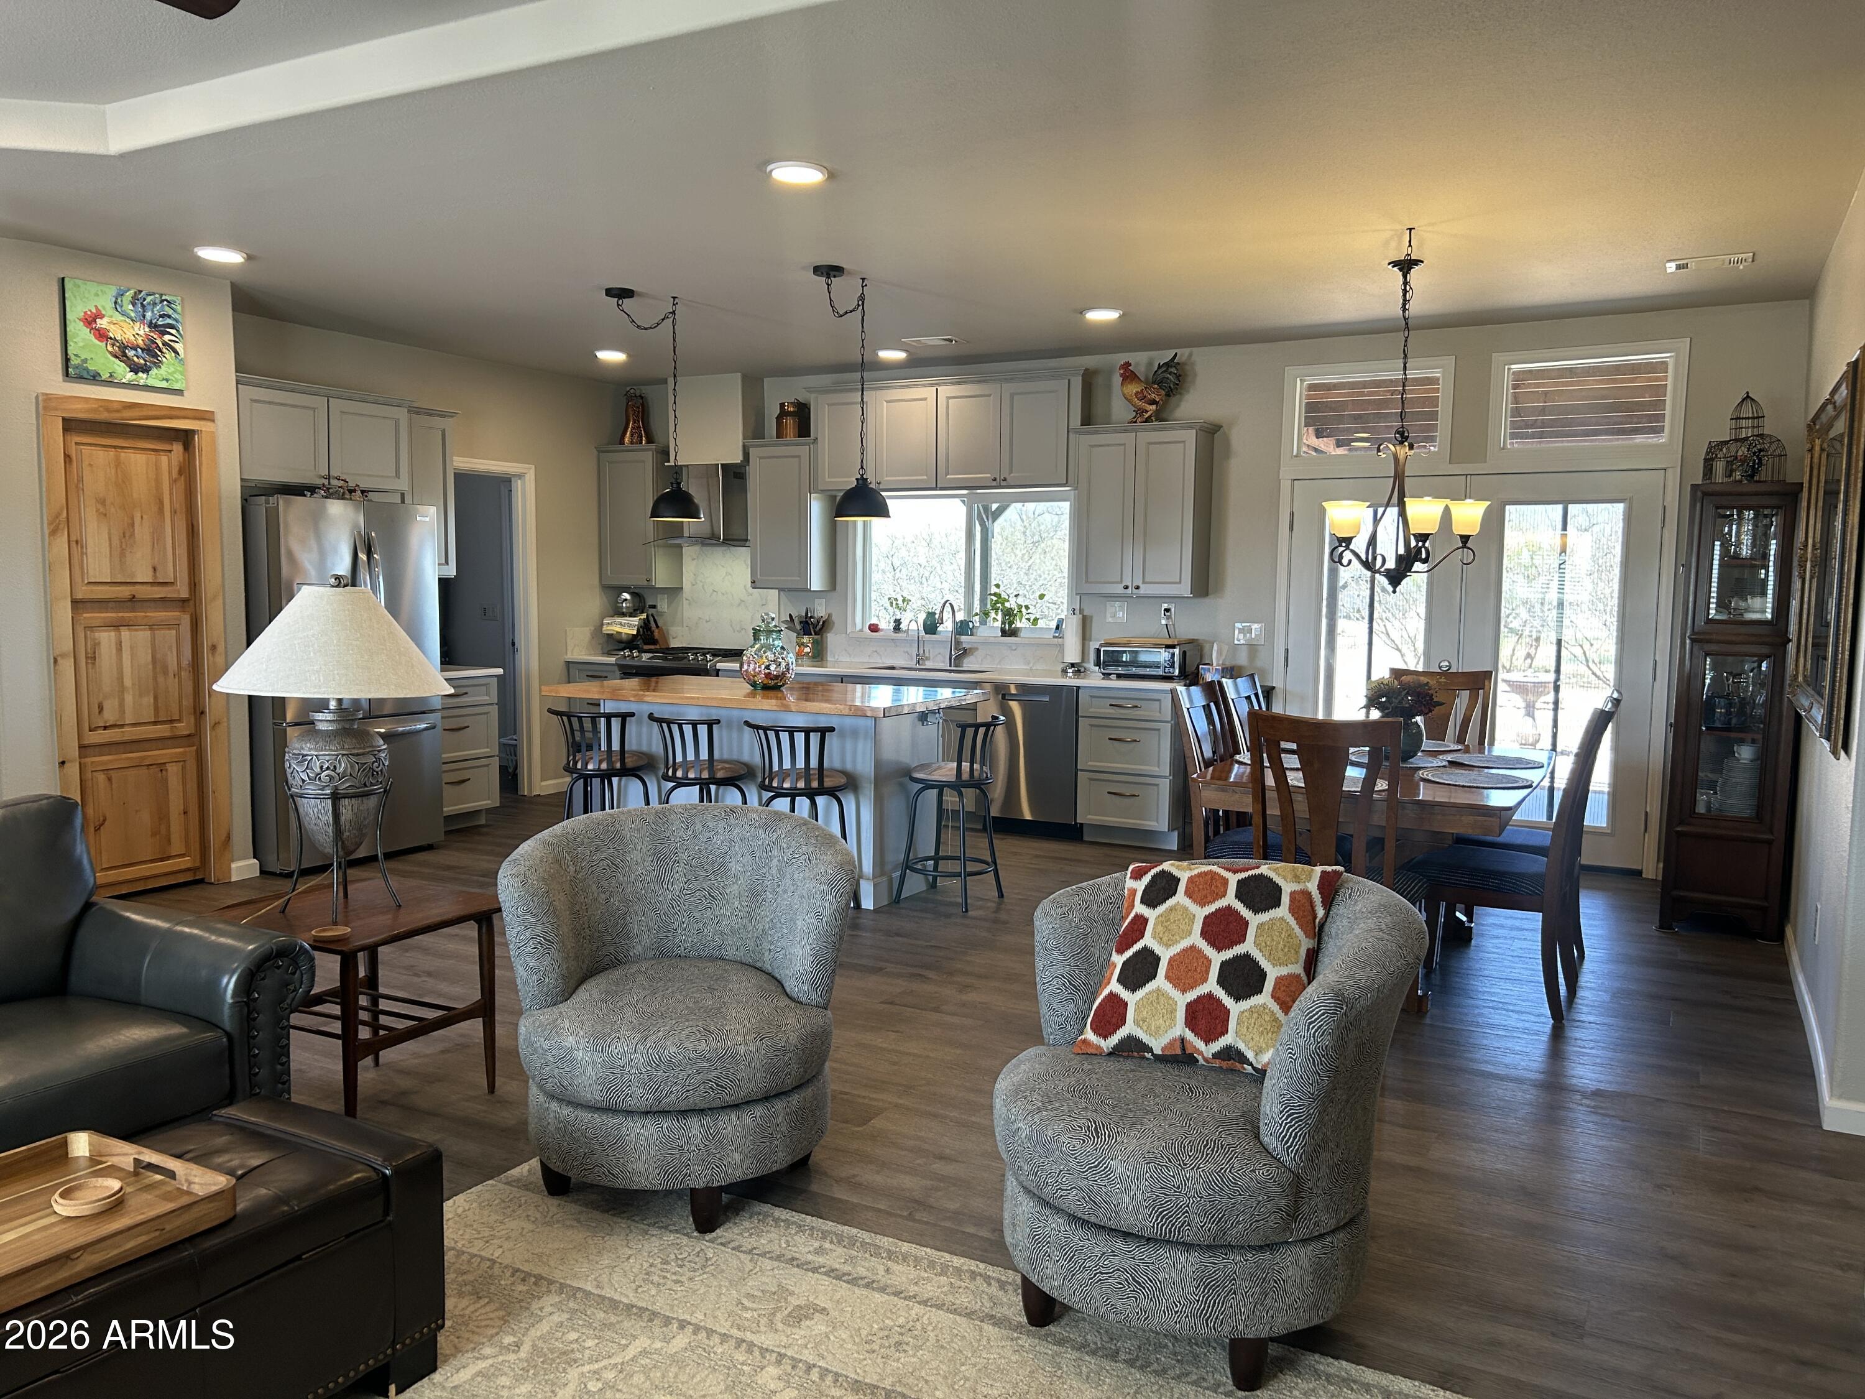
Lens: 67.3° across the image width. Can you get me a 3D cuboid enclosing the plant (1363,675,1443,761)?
[{"bbox_3d":[1.855,0.078,5.499,0.290,0.335,0.280,3,6,29],"label":"plant"}]

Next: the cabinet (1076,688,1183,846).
[{"bbox_3d":[1.194,0.352,7.911,0.545,0.880,0.620,3,6,28],"label":"cabinet"}]

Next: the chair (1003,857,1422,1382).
[{"bbox_3d":[0.544,0.817,2.899,0.820,0.855,0.820,-4,7,-36],"label":"chair"}]

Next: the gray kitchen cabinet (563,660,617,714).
[{"bbox_3d":[-2.129,0.147,9.713,0.440,0.900,0.620,3,6,29],"label":"gray kitchen cabinet"}]

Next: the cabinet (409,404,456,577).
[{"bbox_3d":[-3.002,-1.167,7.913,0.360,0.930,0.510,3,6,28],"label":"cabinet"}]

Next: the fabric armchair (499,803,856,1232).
[{"bbox_3d":[-0.598,0.745,3.422,0.810,0.860,0.790,0,5,-6],"label":"fabric armchair"}]

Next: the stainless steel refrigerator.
[{"bbox_3d":[-3.123,-0.089,7.166,0.810,1.795,0.920,3,6,28],"label":"stainless steel refrigerator"}]

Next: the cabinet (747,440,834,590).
[{"bbox_3d":[-0.896,-1.183,9.082,0.475,0.940,0.345,3,6,29],"label":"cabinet"}]

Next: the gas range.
[{"bbox_3d":[-1.577,0.182,9.374,0.760,0.940,0.690,3,6,29],"label":"gas range"}]

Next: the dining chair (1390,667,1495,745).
[{"bbox_3d":[2.131,0.420,6.047,0.480,1.080,0.590,3,6,29],"label":"dining chair"}]

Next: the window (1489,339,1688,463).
[{"bbox_3d":[3.264,-1.462,6.991,0.883,0.580,0.090,3,6,29],"label":"window"}]

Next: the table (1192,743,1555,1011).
[{"bbox_3d":[1.760,0.636,5.415,1.055,0.770,1.690,3,6,28],"label":"table"}]

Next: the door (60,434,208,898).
[{"bbox_3d":[-3.582,-0.149,6.264,0.060,2.050,0.610,3,6,28],"label":"door"}]

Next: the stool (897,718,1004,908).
[{"bbox_3d":[0.107,0.491,6.386,0.455,0.868,0.405,3,6,29],"label":"stool"}]

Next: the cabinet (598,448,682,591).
[{"bbox_3d":[-1.995,-1.242,9.626,0.480,0.935,0.340,3,6,28],"label":"cabinet"}]

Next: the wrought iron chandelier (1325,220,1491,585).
[{"bbox_3d":[1.773,-1.080,5.272,0.630,1.340,0.630,3,6,28],"label":"wrought iron chandelier"}]

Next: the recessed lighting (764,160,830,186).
[{"bbox_3d":[-0.435,-1.690,4.531,0.195,0.026,0.195,0,5,0],"label":"recessed lighting"}]

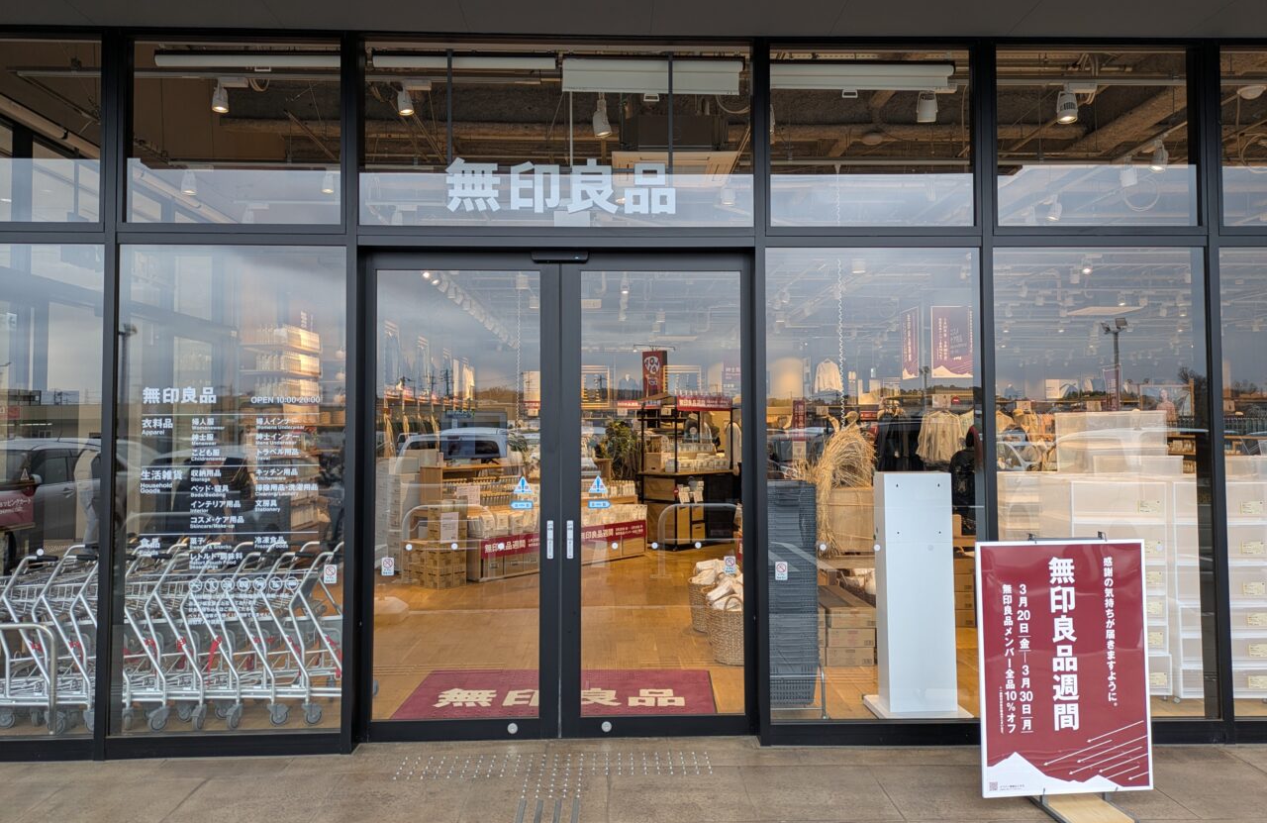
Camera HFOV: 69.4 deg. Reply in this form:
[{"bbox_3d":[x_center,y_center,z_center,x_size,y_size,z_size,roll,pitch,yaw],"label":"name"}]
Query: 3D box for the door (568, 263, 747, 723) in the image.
[{"bbox_3d":[0.125,0.429,4.747,0.950,2.440,0.060,0,-2,-2],"label":"door"}]

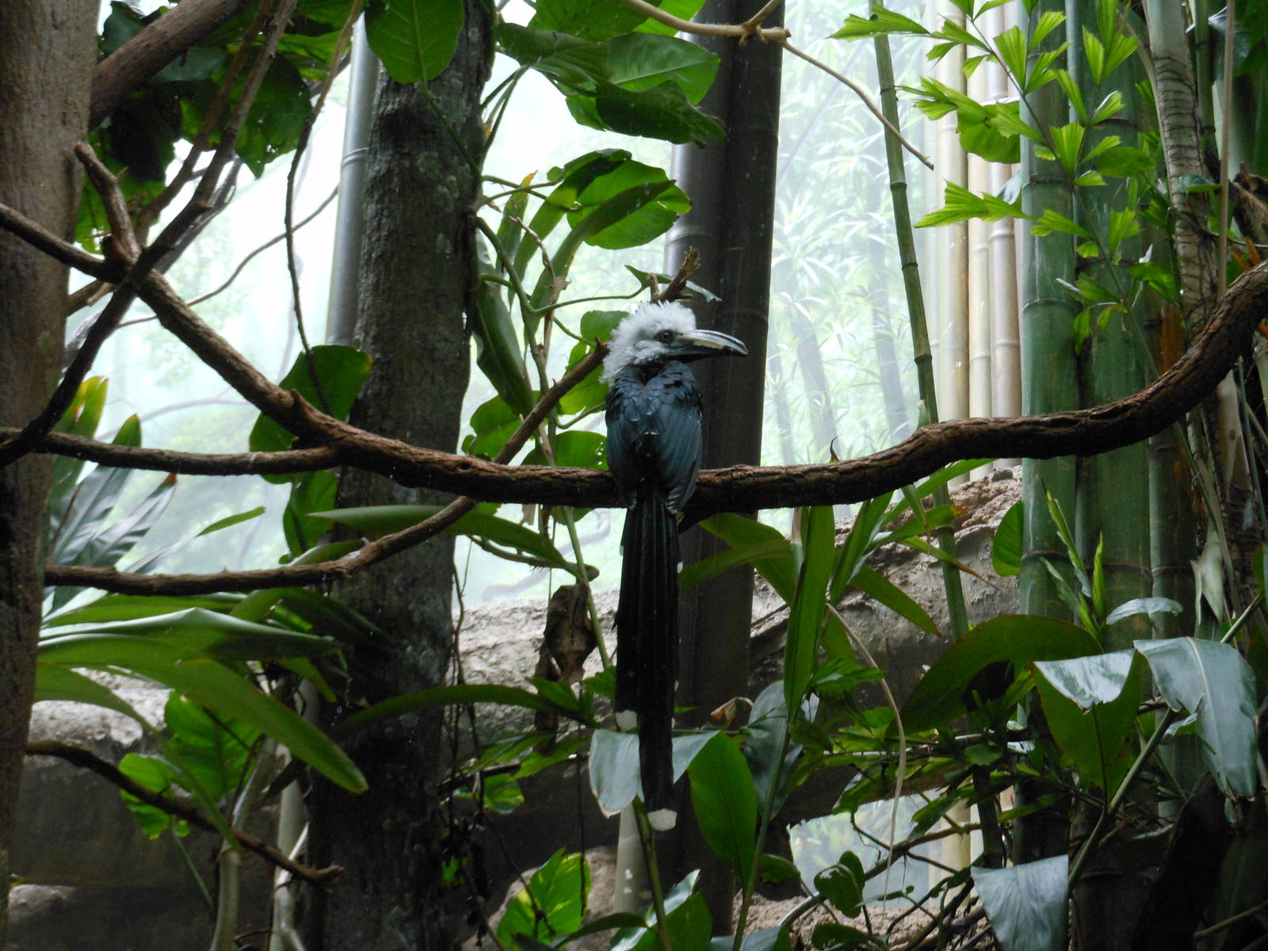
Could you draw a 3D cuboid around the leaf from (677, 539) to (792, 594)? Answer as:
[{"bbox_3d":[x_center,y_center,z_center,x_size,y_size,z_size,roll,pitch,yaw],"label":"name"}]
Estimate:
[{"bbox_3d":[0.130,0.123,3.100,0.165,0.074,0.090,1,-10,0],"label":"leaf"}]

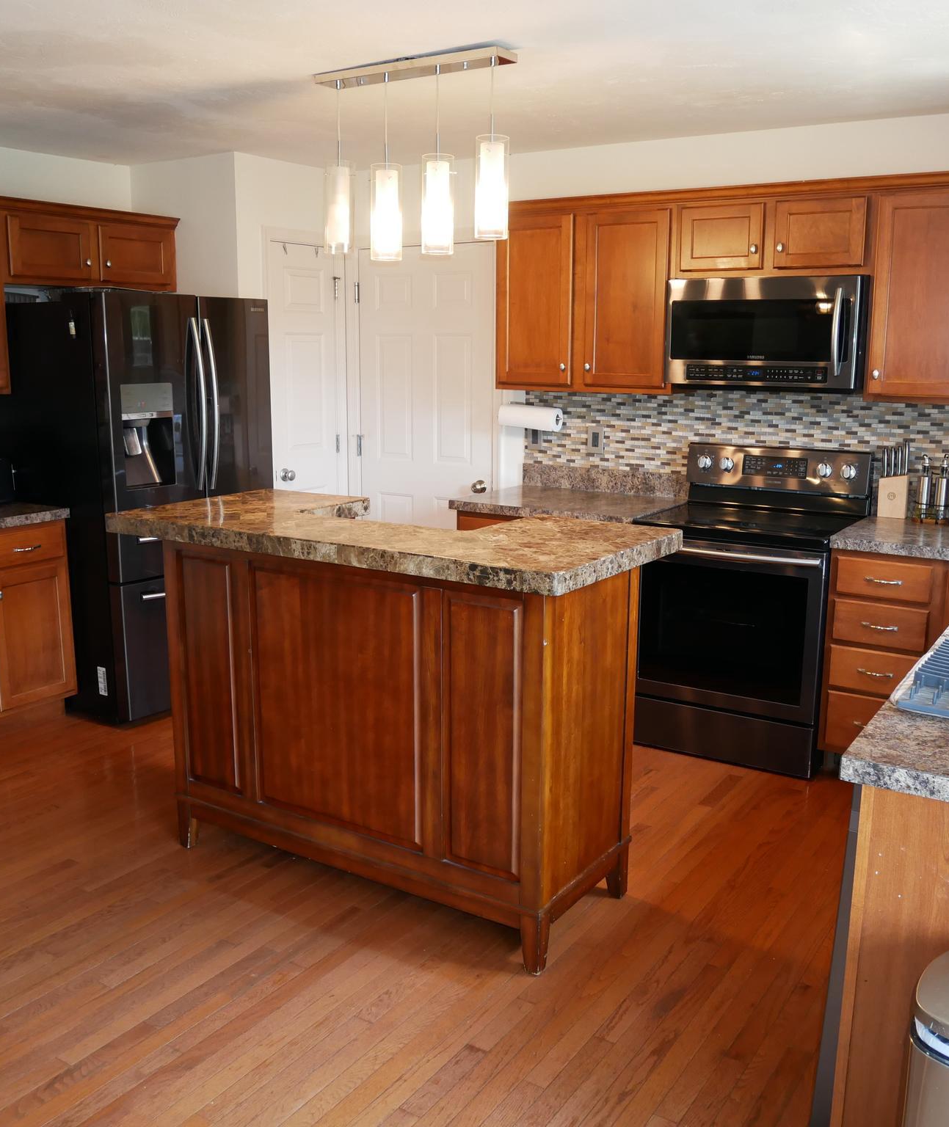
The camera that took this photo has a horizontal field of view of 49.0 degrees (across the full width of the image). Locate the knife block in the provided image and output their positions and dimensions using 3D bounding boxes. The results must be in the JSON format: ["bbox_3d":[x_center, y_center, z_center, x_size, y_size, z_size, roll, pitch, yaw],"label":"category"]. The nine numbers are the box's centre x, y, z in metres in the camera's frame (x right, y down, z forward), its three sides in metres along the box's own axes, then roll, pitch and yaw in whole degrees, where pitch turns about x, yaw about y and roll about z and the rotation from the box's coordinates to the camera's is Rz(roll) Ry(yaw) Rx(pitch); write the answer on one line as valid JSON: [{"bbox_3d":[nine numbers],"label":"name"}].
[{"bbox_3d":[1.666,-0.266,4.139,0.111,0.176,0.090,8,14,33],"label":"knife block"}]

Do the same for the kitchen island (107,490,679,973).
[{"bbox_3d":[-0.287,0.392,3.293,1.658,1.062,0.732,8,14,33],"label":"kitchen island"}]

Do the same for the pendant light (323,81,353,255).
[{"bbox_3d":[-0.425,-1.248,3.291,0.100,0.517,0.100,0,12,0],"label":"pendant light"}]

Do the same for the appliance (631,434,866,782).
[{"bbox_3d":[1.105,0.145,4.190,0.759,1.188,0.694,8,14,33],"label":"appliance"}]

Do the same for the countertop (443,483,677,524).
[{"bbox_3d":[0.425,-0.262,4.607,0.875,0.038,0.625,8,14,33],"label":"countertop"}]

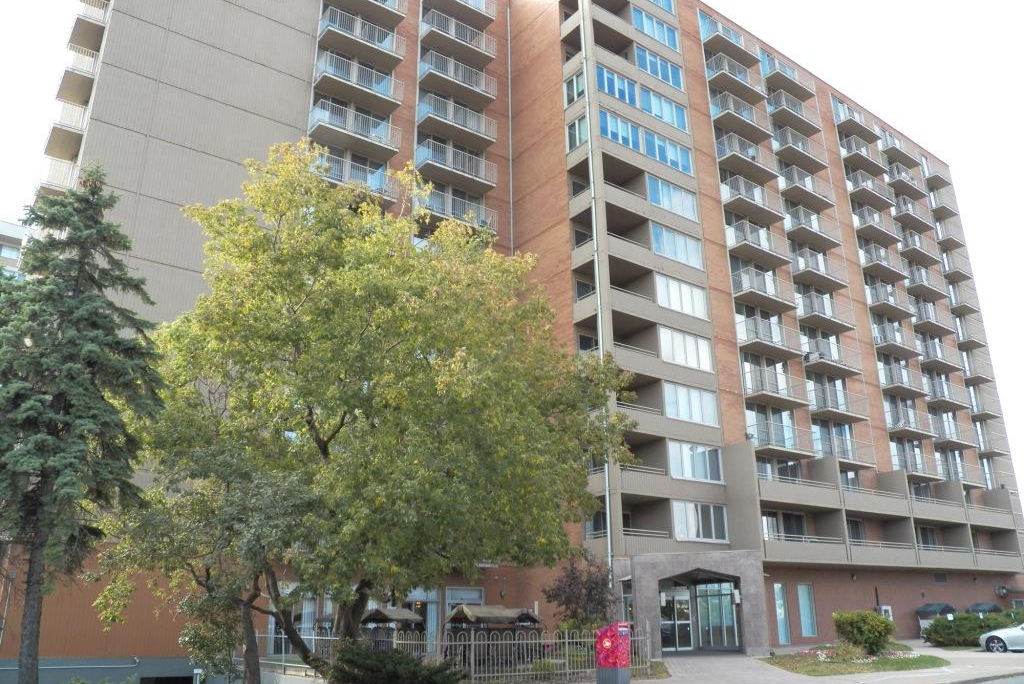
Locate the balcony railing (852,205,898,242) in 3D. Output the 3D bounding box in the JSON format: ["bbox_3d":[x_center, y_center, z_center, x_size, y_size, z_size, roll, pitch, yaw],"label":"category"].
[{"bbox_3d":[23.645,-7.467,53.425,3.949,1.136,1.078,14,-24,-35],"label":"balcony railing"}]

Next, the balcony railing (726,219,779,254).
[{"bbox_3d":[12.797,-5.002,42.762,3.904,1.191,1.040,14,-24,-35],"label":"balcony railing"}]

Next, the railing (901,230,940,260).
[{"bbox_3d":[28.041,-6.404,56.888,4.000,1.120,1.030,14,-24,-35],"label":"railing"}]

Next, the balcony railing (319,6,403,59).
[{"bbox_3d":[-7.186,-14.643,39.944,4.000,1.120,1.030,14,-24,-35],"label":"balcony railing"}]

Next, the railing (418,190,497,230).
[{"bbox_3d":[-2.669,-6.022,39.441,3.896,1.191,1.088,14,-24,-35],"label":"railing"}]

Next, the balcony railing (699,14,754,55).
[{"bbox_3d":[12.713,-17.207,47.764,3.953,1.197,1.052,14,-24,-35],"label":"balcony railing"}]

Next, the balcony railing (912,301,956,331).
[{"bbox_3d":[28.094,-1.480,55.141,4.000,1.120,1.030,14,-24,-35],"label":"balcony railing"}]

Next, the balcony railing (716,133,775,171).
[{"bbox_3d":[12.994,-10.086,45.451,3.968,1.136,1.078,14,-24,-35],"label":"balcony railing"}]

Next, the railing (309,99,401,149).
[{"bbox_3d":[-7.246,-9.831,38.428,3.985,1.136,1.078,14,-24,-35],"label":"railing"}]

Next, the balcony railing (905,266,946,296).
[{"bbox_3d":[27.716,-3.825,55.267,3.953,1.197,1.052,14,-24,-35],"label":"balcony railing"}]

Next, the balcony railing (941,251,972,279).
[{"bbox_3d":[32.278,-5.309,59.998,2.406,1.136,1.078,14,-24,-35],"label":"balcony railing"}]

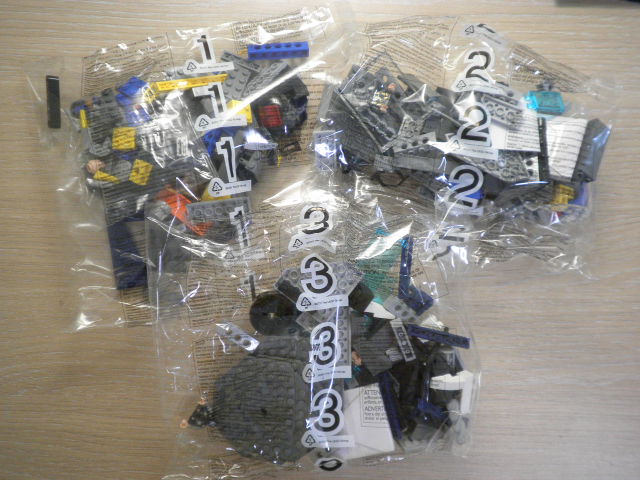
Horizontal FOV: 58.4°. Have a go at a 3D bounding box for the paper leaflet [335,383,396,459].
[{"bbox_3d":[0.033,0.139,0.438,0.042,0.003,0.053,-10,84,-1],"label":"paper leaflet"}]

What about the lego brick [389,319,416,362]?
[{"bbox_3d":[0.062,0.076,0.434,0.008,0.009,0.032,-22,110,-2],"label":"lego brick"}]

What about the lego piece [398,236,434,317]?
[{"bbox_3d":[0.074,0.028,0.441,0.027,0.009,0.059,3,84,0],"label":"lego piece"}]

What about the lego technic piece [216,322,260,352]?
[{"bbox_3d":[-0.063,0.075,0.439,0.033,0.009,0.010,30,90,2],"label":"lego technic piece"}]

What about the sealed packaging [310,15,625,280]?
[{"bbox_3d":[0.113,-0.071,0.446,0.228,0.042,0.192,2,84,0],"label":"sealed packaging"}]

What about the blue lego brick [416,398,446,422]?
[{"bbox_3d":[0.084,0.128,0.433,0.023,0.009,0.009,27,87,2],"label":"blue lego brick"}]

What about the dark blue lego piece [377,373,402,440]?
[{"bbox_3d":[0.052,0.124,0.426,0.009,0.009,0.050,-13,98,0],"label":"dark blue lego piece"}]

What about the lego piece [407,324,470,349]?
[{"bbox_3d":[0.090,0.073,0.434,0.048,0.009,0.008,13,84,1],"label":"lego piece"}]

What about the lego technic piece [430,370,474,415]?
[{"bbox_3d":[0.100,0.115,0.432,0.033,0.012,0.033,0,87,0],"label":"lego technic piece"}]

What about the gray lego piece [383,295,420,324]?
[{"bbox_3d":[0.062,0.054,0.434,0.032,0.009,0.010,41,90,-25],"label":"gray lego piece"}]

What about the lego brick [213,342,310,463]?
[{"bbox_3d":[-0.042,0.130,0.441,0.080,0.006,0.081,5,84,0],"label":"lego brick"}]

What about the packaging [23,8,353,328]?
[{"bbox_3d":[-0.091,-0.056,0.437,0.240,0.040,0.203,-10,87,-1],"label":"packaging"}]

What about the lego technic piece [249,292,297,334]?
[{"bbox_3d":[-0.036,0.056,0.442,0.034,0.009,0.034,0,84,0],"label":"lego technic piece"}]

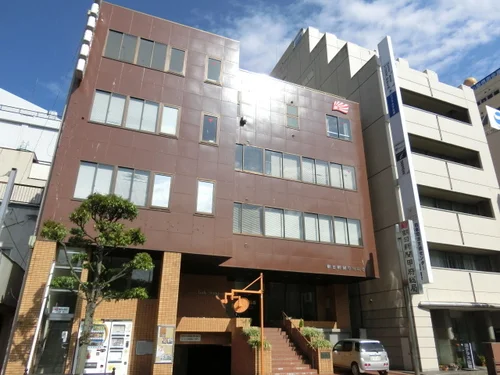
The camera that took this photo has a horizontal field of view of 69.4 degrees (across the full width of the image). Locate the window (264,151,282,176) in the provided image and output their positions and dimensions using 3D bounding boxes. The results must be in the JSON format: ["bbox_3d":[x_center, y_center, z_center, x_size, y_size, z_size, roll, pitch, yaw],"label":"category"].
[{"bbox_3d":[1.261,-1.292,19.684,1.104,1.518,0.150,9,-23,-20],"label":"window"}]

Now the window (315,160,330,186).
[{"bbox_3d":[4.366,-0.874,21.446,0.990,1.664,0.200,9,-23,-18],"label":"window"}]

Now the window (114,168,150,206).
[{"bbox_3d":[-4.660,-0.015,14.256,1.280,1.530,0.150,9,-23,-20],"label":"window"}]

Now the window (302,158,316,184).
[{"bbox_3d":[3.332,-0.956,20.425,0.863,1.552,0.150,9,-23,-20],"label":"window"}]

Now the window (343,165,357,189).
[{"bbox_3d":[6.121,-0.611,22.015,0.896,1.664,0.200,9,-23,-18],"label":"window"}]

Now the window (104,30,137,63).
[{"bbox_3d":[-6.116,-6.651,17.120,1.283,1.558,0.200,9,-23,-18],"label":"window"}]

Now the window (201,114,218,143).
[{"bbox_3d":[-1.882,-2.801,17.208,0.801,1.573,0.200,9,-23,-18],"label":"window"}]

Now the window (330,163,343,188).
[{"bbox_3d":[5.274,-0.738,21.740,0.903,1.664,0.200,9,-23,-18],"label":"window"}]

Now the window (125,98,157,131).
[{"bbox_3d":[-4.827,-3.243,16.253,1.294,1.573,0.200,9,-23,-18],"label":"window"}]

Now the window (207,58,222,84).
[{"bbox_3d":[-1.824,-6.007,18.513,0.801,1.558,0.200,9,-23,-18],"label":"window"}]

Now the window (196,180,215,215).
[{"bbox_3d":[-1.872,0.420,15.260,0.770,1.540,0.150,9,-23,-20],"label":"window"}]

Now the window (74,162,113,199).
[{"bbox_3d":[-5.940,-0.222,13.797,1.230,1.510,0.150,9,-23,-20],"label":"window"}]

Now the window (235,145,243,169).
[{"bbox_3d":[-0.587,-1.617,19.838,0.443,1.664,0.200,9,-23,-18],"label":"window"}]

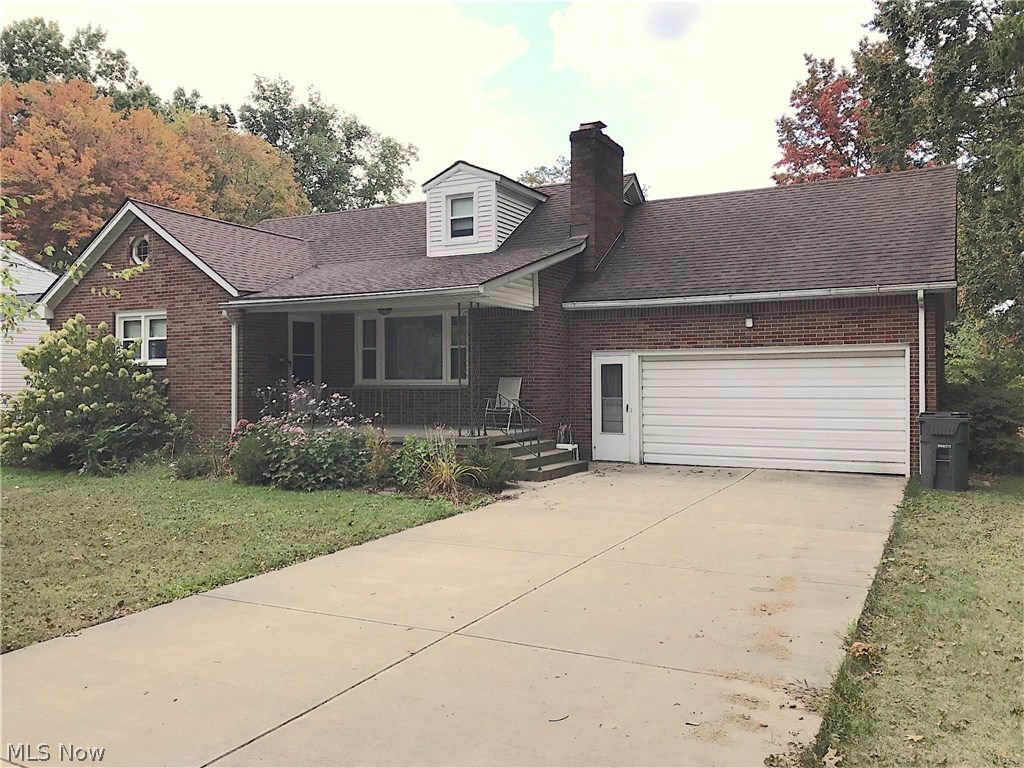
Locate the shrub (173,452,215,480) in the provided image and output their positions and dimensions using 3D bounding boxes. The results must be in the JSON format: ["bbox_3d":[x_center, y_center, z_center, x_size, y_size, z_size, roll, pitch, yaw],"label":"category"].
[{"bbox_3d":[-5.672,1.440,14.750,0.720,0.440,0.650,0,-1,29],"label":"shrub"}]

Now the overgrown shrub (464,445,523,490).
[{"bbox_3d":[-0.285,1.300,12.750,0.820,0.670,0.780,0,0,27],"label":"overgrown shrub"}]

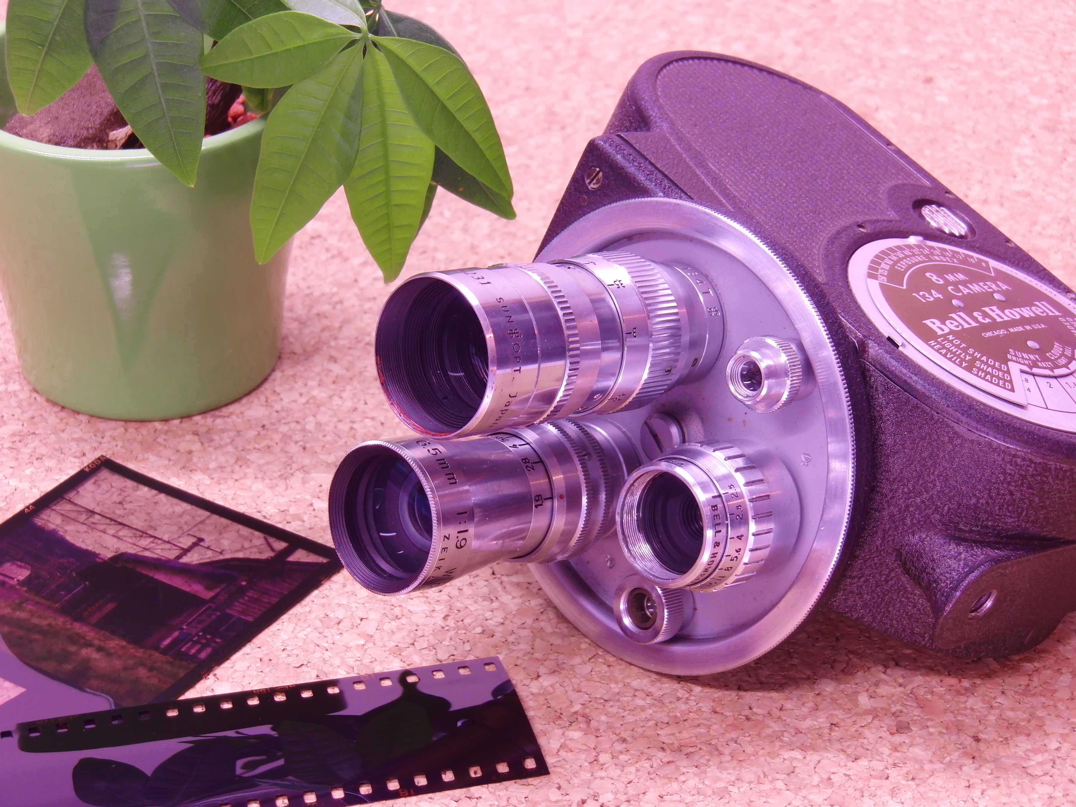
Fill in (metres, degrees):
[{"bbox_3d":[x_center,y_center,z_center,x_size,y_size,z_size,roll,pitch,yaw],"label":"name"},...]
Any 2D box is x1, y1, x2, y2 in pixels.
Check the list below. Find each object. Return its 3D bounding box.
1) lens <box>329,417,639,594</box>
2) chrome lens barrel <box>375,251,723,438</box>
[{"bbox_3d":[-0.008,0.016,0.484,0.027,0.027,0.054,28,24,37],"label":"lens"},{"bbox_3d":[0.004,-0.011,0.466,0.027,0.027,0.060,28,24,37],"label":"chrome lens barrel"}]

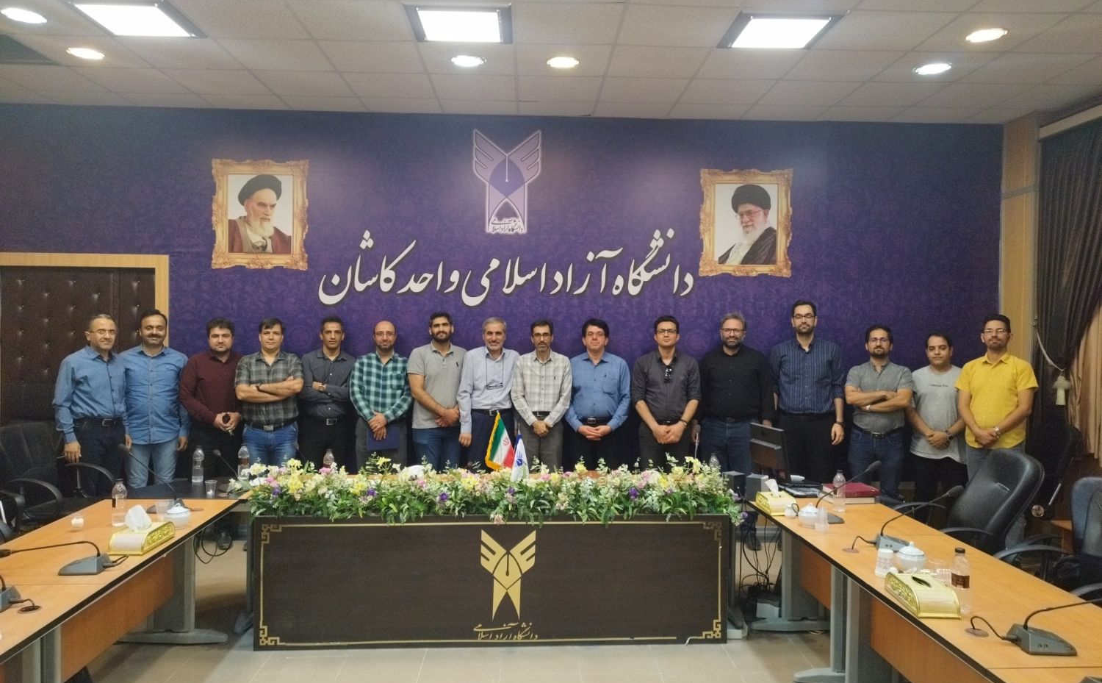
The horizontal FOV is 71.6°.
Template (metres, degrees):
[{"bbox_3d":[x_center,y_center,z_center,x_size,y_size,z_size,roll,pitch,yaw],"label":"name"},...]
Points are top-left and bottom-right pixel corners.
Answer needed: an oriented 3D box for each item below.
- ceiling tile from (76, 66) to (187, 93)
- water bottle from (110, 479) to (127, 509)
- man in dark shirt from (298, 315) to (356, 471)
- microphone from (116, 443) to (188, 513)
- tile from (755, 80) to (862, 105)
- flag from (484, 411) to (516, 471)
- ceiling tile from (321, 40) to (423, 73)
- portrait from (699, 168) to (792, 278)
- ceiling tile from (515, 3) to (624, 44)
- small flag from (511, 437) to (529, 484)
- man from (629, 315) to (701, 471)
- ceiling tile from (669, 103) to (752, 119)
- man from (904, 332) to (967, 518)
[{"bbox_3d":[-2.934,-1.837,5.374,0.600,0.020,0.600,1,1,-2],"label":"ceiling tile"},{"bbox_3d":[-2.106,0.782,3.733,0.071,0.220,0.071,1,1,-2],"label":"water bottle"},{"bbox_3d":[-1.711,0.705,5.833,0.500,1.795,0.330,0,1,-13],"label":"man in dark shirt"},{"bbox_3d":[-2.083,0.710,4.003,0.373,0.353,0.130,1,1,-2],"label":"microphone"},{"bbox_3d":[1.887,-1.814,5.569,0.600,0.020,0.600,0,1,-2],"label":"tile"},{"bbox_3d":[-0.298,0.604,4.600,0.200,0.370,0.080,1,1,-3],"label":"flag"},{"bbox_3d":[-1.131,-1.829,4.899,0.600,0.020,0.600,0,1,-2],"label":"ceiling tile"},{"bbox_3d":[1.589,-0.967,6.240,0.745,0.890,0.040,1,2,-2],"label":"portrait"},{"bbox_3d":[0.094,-1.787,4.300,0.600,0.020,0.600,1,1,-2],"label":"ceiling tile"},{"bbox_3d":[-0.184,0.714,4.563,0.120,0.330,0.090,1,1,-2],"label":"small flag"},{"bbox_3d":[0.894,0.696,6.010,0.540,1.804,0.340,1,1,2],"label":"man"},{"bbox_3d":[1.252,-1.835,6.076,0.600,0.020,0.440,1,2,-2],"label":"ceiling tile"},{"bbox_3d":[2.969,0.789,5.897,0.510,1.717,0.310,1,1,17],"label":"man"}]

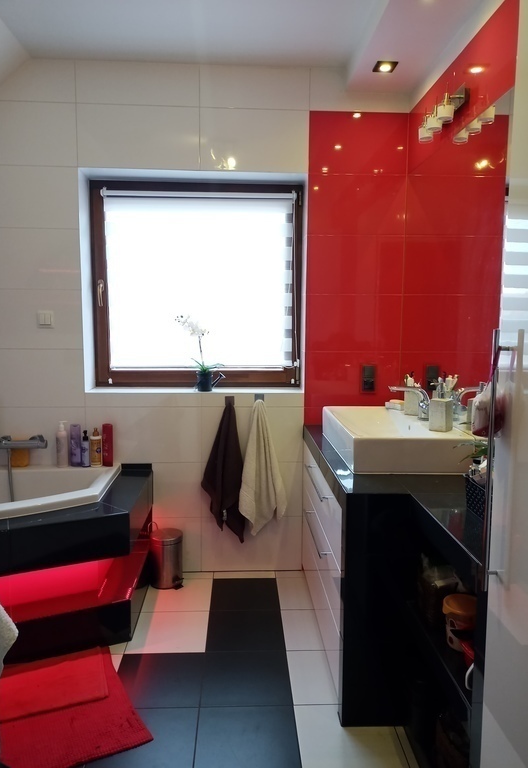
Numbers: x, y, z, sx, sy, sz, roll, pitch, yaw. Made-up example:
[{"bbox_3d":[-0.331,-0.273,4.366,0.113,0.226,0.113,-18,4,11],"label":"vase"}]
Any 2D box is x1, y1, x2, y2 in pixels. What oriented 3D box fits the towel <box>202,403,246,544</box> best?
[{"bbox_3d":[-0.208,0.457,3.208,0.234,0.739,0.099,0,7,-3],"label":"towel"}]

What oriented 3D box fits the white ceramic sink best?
[{"bbox_3d":[0.522,0.218,2.594,0.433,0.135,0.701,0,7,-3],"label":"white ceramic sink"}]

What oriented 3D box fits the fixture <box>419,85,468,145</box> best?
[{"bbox_3d":[0.702,-1.070,2.453,0.112,0.155,0.328,0,6,-3],"label":"fixture"}]

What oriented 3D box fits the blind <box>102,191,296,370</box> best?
[{"bbox_3d":[-0.343,-0.546,3.359,1.030,0.950,0.050,0,6,-3],"label":"blind"}]

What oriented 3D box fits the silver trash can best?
[{"bbox_3d":[-0.485,0.894,3.172,0.200,0.255,0.168,6,8,42],"label":"silver trash can"}]

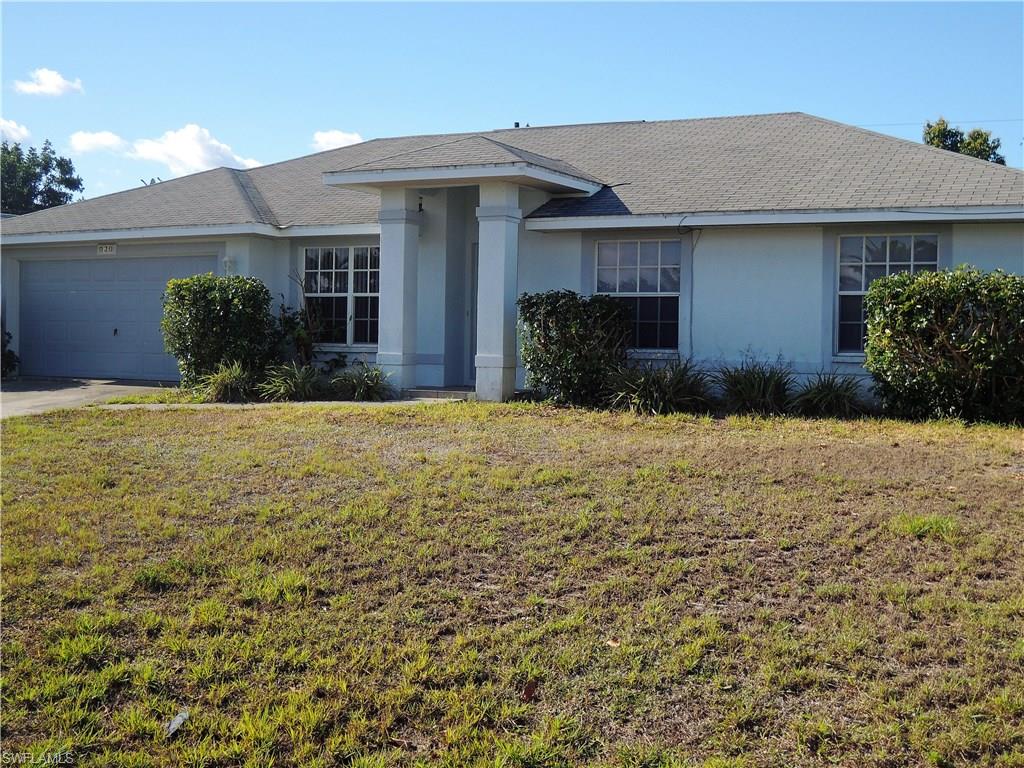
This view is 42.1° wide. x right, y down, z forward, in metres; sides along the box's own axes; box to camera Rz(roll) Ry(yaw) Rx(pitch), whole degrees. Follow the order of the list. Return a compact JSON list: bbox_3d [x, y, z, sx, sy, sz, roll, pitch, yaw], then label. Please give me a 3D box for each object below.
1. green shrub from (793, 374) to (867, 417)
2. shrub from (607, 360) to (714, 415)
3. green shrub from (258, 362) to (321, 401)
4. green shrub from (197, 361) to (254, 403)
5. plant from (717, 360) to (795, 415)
[{"bbox_3d":[4.133,0.142,17.327,0.915,0.584,0.848,2,2,27],"label":"green shrub"},{"bbox_3d":[2.043,0.040,18.312,1.441,0.725,1.010,2,2,27],"label":"shrub"},{"bbox_3d":[-3.298,-0.029,19.734,0.930,0.579,0.861,1,2,0],"label":"green shrub"},{"bbox_3d":[-4.205,-0.043,19.536,0.809,0.604,0.749,1,2,0],"label":"green shrub"},{"bbox_3d":[3.264,0.039,17.842,0.993,0.708,0.920,2,2,27],"label":"plant"}]

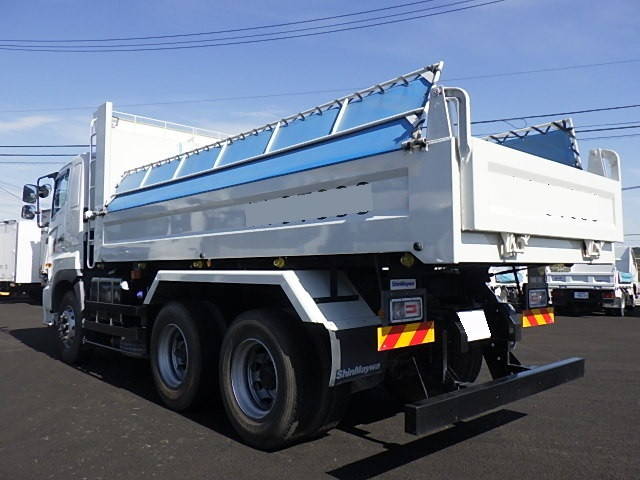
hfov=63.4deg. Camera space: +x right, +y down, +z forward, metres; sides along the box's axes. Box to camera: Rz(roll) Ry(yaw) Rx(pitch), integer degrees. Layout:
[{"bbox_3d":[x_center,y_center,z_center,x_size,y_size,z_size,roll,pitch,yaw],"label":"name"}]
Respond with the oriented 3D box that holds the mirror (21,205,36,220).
[{"bbox_3d":[-4.408,-0.417,7.819,0.090,0.200,0.200,-2,-4,30],"label":"mirror"}]

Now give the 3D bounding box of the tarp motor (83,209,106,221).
[{"bbox_3d":[-2.943,-0.333,6.755,0.170,0.130,0.420,2,-4,-42],"label":"tarp motor"}]

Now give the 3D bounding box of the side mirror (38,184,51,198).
[{"bbox_3d":[-4.268,-0.746,8.032,0.100,0.190,0.160,-2,-4,30],"label":"side mirror"}]

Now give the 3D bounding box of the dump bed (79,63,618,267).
[{"bbox_3d":[-0.235,-0.754,5.438,2.287,2.050,5.470,3,-4,-42],"label":"dump bed"}]

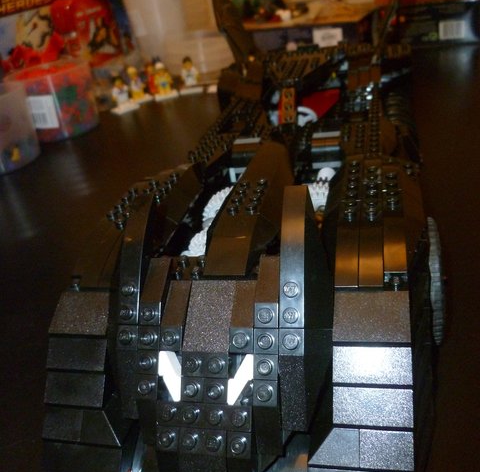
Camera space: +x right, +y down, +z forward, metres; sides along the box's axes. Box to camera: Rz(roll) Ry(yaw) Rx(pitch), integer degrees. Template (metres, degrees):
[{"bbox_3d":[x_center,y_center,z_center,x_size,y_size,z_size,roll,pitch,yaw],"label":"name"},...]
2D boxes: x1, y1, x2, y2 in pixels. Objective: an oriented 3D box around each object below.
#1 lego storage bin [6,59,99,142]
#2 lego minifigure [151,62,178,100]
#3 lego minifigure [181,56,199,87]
[{"bbox_3d":[-0.225,-0.166,0.630,0.099,0.073,0.099,-11,30,-6],"label":"lego storage bin"},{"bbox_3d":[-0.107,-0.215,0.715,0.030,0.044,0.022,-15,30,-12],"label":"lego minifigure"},{"bbox_3d":[-0.071,-0.230,0.729,0.025,0.042,0.016,-9,30,-2],"label":"lego minifigure"}]

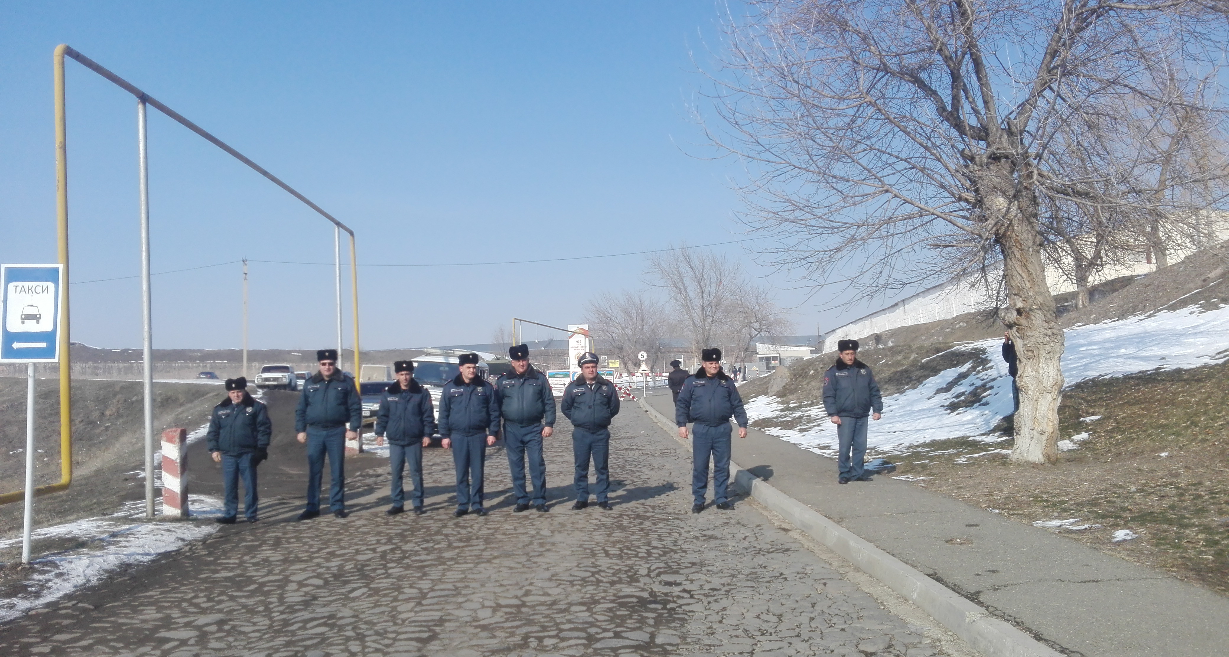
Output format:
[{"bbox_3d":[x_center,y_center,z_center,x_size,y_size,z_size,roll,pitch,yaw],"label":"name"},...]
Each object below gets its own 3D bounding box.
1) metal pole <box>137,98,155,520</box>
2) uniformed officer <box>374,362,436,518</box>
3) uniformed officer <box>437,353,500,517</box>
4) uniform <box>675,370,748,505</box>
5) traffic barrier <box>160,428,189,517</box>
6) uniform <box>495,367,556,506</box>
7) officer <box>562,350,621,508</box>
[{"bbox_3d":[-5.376,-0.253,10.100,0.097,4.848,0.097,-1,-3,-28],"label":"metal pole"},{"bbox_3d":[-2.392,1.251,10.050,0.670,1.750,0.380,-2,-3,-7],"label":"uniformed officer"},{"bbox_3d":[-1.668,1.212,10.050,0.692,1.846,0.420,-1,-2,-8],"label":"uniformed officer"},{"bbox_3d":[1.080,1.208,9.750,0.770,1.500,0.380,-2,-3,0],"label":"uniform"},{"bbox_3d":[-5.244,1.725,10.500,0.235,1.060,0.235,-2,-3,-3],"label":"traffic barrier"},{"bbox_3d":[-1.014,1.241,10.100,0.674,1.599,0.380,-1,-2,-6],"label":"uniform"},{"bbox_3d":[-0.271,1.180,10.150,0.666,1.799,0.420,-2,-2,-3],"label":"officer"}]

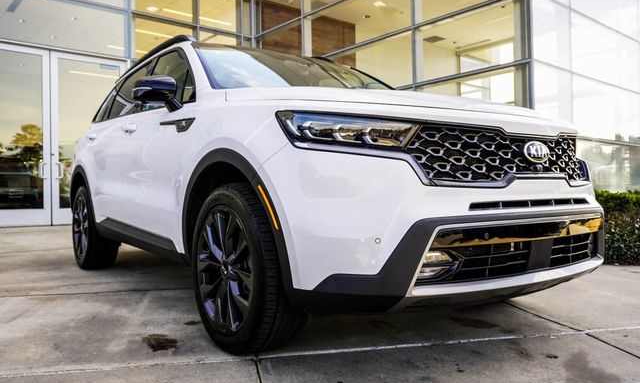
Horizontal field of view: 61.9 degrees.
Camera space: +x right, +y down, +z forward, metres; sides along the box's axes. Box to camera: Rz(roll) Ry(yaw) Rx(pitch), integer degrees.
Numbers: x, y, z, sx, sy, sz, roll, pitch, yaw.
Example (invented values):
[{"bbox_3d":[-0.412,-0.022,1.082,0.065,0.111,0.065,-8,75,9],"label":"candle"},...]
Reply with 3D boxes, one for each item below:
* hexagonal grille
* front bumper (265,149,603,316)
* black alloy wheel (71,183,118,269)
[{"bbox_3d":[0.834,-0.134,2.166,1.200,0.245,0.150,-1,1,-36],"label":"hexagonal grille"},{"bbox_3d":[0.712,0.129,2.347,1.880,0.630,0.600,-1,1,-36],"label":"front bumper"},{"bbox_3d":[-1.972,0.315,4.684,0.250,0.730,0.730,-1,1,-36],"label":"black alloy wheel"}]

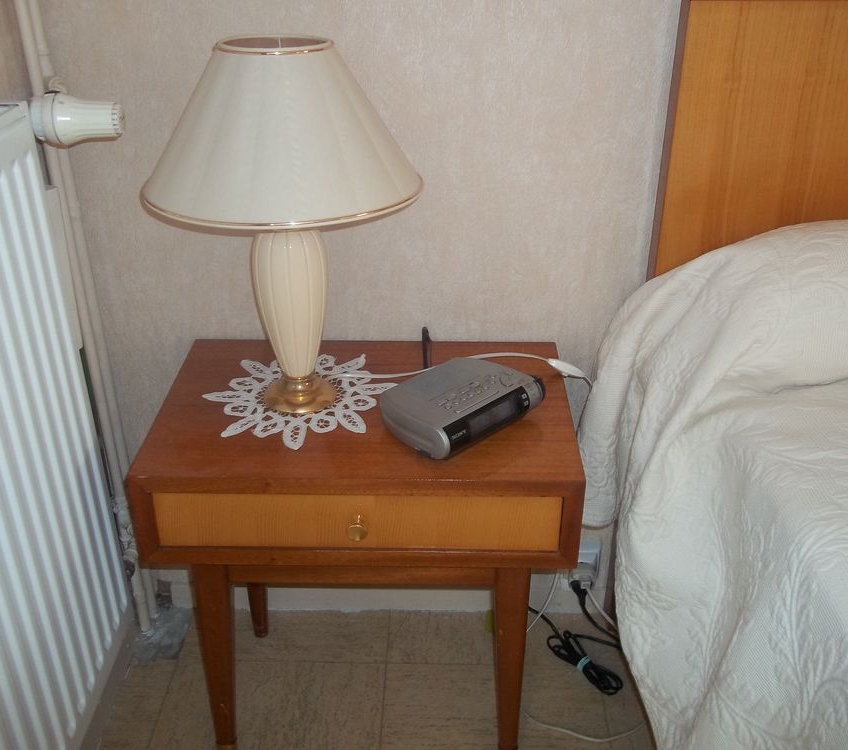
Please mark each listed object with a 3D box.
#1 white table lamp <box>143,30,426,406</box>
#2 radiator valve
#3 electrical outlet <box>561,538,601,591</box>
[{"bbox_3d":[-0.139,-0.141,0.958,0.277,0.381,0.277,0,30,1],"label":"white table lamp"},{"bbox_3d":[-0.321,-0.236,0.851,0.092,0.049,0.049,0,30,1],"label":"radiator valve"},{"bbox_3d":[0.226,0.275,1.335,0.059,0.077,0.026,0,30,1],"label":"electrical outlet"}]

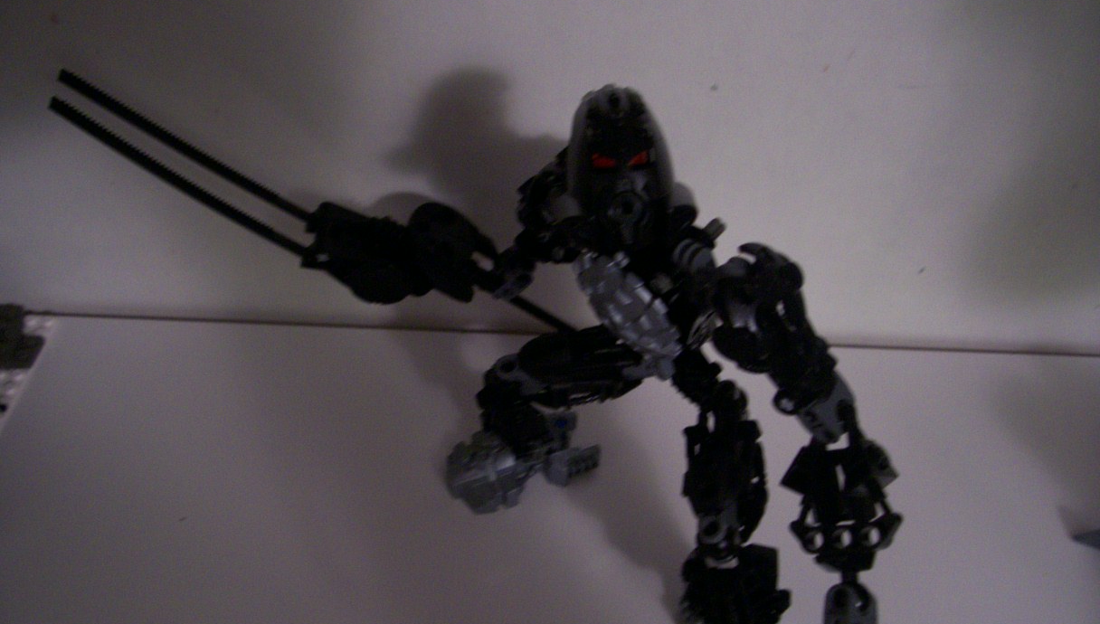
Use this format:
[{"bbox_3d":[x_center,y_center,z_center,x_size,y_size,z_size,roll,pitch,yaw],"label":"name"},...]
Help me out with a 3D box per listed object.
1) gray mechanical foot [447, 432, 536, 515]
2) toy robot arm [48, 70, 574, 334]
[{"bbox_3d":[-0.021,0.061,0.406,0.037,0.019,0.031,-15,48,-15],"label":"gray mechanical foot"},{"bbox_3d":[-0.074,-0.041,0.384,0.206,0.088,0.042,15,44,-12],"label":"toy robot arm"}]

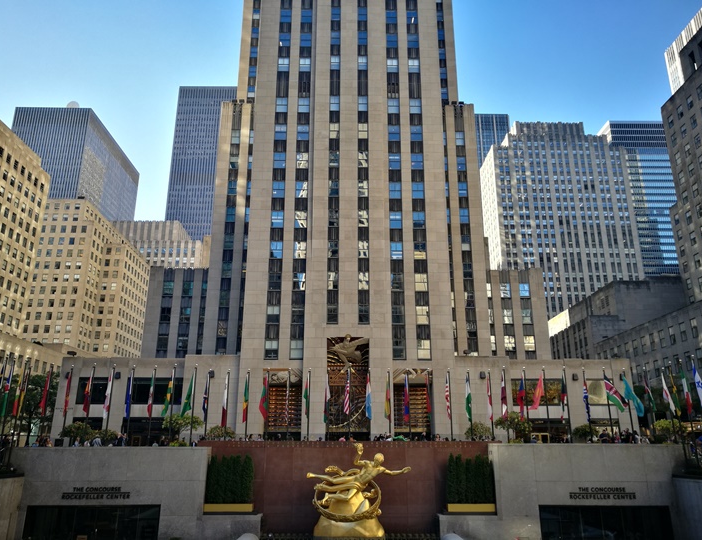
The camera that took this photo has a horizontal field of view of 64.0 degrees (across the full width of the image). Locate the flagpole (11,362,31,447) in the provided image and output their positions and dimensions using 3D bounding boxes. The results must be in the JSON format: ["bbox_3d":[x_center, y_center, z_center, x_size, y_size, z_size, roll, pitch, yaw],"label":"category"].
[{"bbox_3d":[-19.667,8.456,33.249,0.130,6.120,0.130,0,-17,-1],"label":"flagpole"}]

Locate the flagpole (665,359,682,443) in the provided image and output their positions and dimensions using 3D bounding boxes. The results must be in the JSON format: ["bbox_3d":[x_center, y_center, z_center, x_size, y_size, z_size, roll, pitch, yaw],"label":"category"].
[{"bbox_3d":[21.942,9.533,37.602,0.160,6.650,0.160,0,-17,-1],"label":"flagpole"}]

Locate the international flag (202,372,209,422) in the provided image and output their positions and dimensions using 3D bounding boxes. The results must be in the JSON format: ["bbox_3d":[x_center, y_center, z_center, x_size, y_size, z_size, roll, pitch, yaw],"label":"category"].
[{"bbox_3d":[-9.584,8.470,37.253,0.420,3.180,0.350,0,-17,-1],"label":"international flag"}]

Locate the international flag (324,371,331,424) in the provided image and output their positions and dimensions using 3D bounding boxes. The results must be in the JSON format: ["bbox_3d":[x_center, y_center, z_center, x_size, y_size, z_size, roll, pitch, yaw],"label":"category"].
[{"bbox_3d":[-1.758,9.608,42.014,0.500,3.619,0.400,0,-17,-1],"label":"international flag"}]

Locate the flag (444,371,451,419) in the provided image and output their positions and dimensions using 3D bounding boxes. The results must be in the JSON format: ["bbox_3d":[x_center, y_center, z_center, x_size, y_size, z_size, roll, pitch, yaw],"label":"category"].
[{"bbox_3d":[6.443,8.326,37.194,0.420,3.050,0.350,0,-17,-1],"label":"flag"}]

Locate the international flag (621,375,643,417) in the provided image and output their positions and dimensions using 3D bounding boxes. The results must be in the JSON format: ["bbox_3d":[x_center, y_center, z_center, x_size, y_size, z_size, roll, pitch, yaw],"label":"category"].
[{"bbox_3d":[18.422,8.198,36.753,1.440,2.694,0.600,0,-17,0],"label":"international flag"}]

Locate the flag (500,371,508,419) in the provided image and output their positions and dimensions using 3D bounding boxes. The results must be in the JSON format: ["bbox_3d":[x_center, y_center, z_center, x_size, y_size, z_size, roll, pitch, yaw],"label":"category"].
[{"bbox_3d":[9.777,8.013,35.868,0.450,2.970,0.350,0,-17,-1],"label":"flag"}]

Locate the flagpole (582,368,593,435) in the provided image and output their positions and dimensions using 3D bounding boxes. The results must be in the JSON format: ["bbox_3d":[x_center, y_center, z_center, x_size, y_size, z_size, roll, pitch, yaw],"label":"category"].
[{"bbox_3d":[16.366,9.961,38.604,0.130,6.347,0.130,0,-17,-1],"label":"flagpole"}]

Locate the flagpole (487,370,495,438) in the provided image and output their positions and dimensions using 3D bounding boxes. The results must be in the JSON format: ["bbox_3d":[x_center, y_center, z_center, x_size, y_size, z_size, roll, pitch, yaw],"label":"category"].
[{"bbox_3d":[9.782,9.954,38.812,0.140,6.113,0.140,0,-17,0],"label":"flagpole"}]

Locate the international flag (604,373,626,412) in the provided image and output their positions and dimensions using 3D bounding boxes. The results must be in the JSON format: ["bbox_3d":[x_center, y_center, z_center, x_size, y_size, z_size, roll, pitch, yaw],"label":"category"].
[{"bbox_3d":[17.271,8.015,36.810,1.442,2.573,0.600,0,-17,0],"label":"international flag"}]

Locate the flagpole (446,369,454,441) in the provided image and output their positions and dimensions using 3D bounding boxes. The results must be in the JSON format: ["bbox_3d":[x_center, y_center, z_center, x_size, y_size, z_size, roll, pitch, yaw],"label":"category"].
[{"bbox_3d":[7.190,10.367,40.174,0.130,6.447,0.130,0,-17,-1],"label":"flagpole"}]

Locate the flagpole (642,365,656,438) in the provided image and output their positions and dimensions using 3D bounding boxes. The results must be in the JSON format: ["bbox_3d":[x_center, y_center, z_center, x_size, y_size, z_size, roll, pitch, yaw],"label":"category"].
[{"bbox_3d":[19.175,9.261,35.811,0.130,5.980,0.130,0,-17,-1],"label":"flagpole"}]

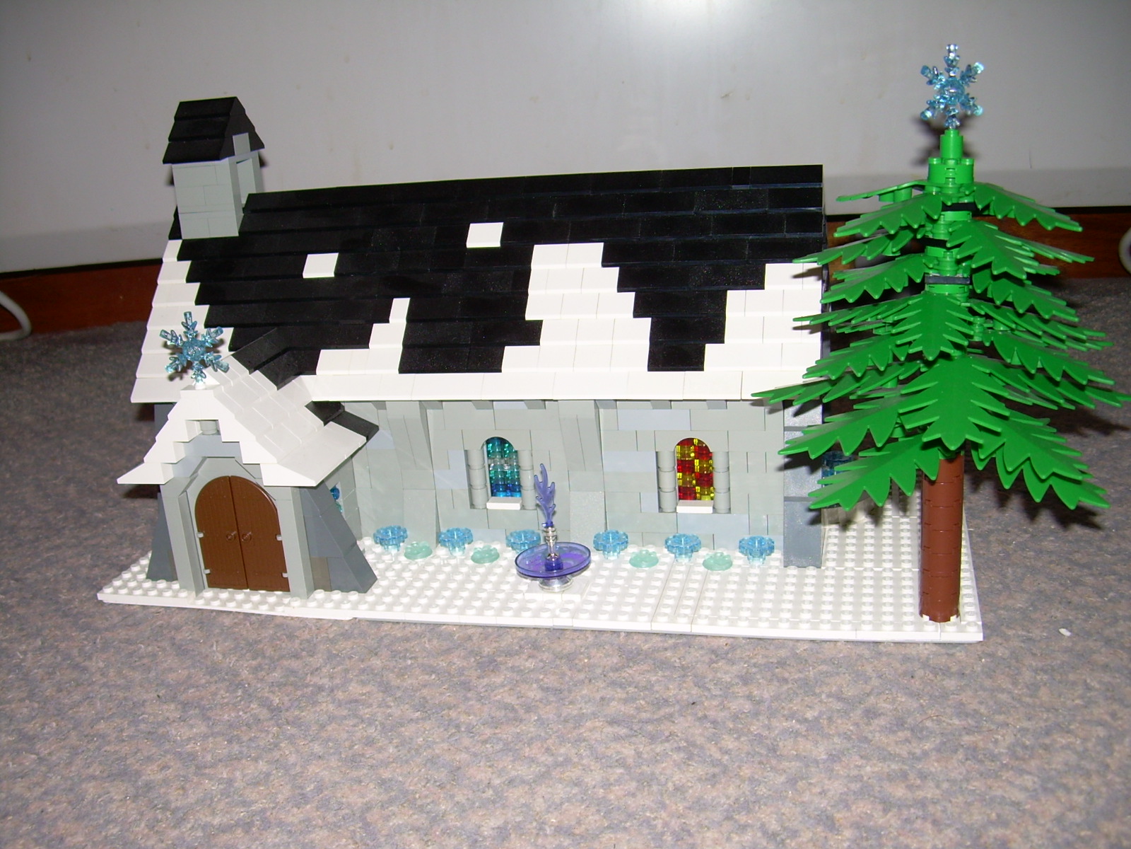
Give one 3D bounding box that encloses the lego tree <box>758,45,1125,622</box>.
[{"bbox_3d":[0.135,-0.027,0.441,0.134,0.214,0.130,0,19,14],"label":"lego tree"}]

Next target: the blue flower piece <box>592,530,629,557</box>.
[{"bbox_3d":[0.020,0.054,0.548,0.016,0.010,0.016,0,19,14],"label":"blue flower piece"}]

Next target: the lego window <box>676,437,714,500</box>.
[{"bbox_3d":[0.058,0.018,0.550,0.016,0.030,0.007,0,19,14],"label":"lego window"}]

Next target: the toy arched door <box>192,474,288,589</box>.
[{"bbox_3d":[-0.143,0.048,0.544,0.043,0.056,0.006,0,19,14],"label":"toy arched door"}]

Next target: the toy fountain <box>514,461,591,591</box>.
[{"bbox_3d":[-0.005,0.042,0.515,0.033,0.054,0.033,0,19,14],"label":"toy fountain"}]

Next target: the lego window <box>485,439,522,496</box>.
[{"bbox_3d":[-0.028,0.018,0.572,0.016,0.030,0.007,0,19,14],"label":"lego window"}]

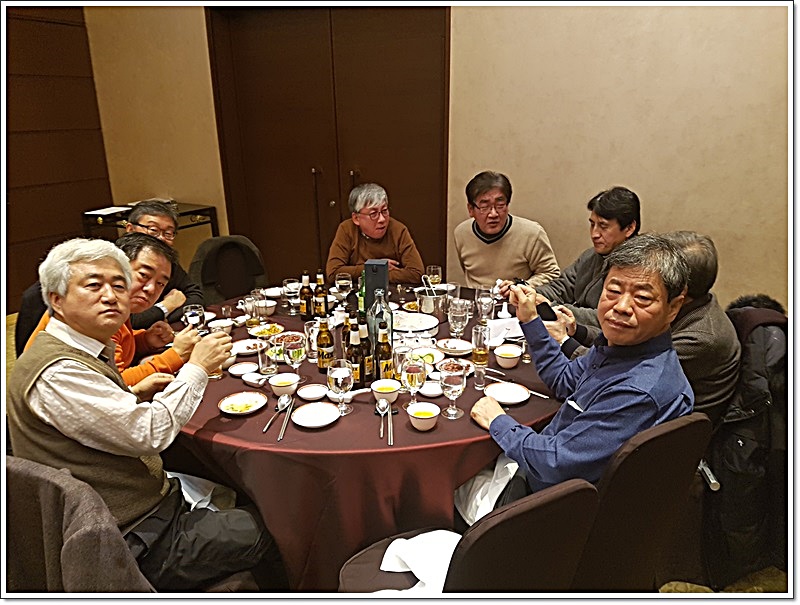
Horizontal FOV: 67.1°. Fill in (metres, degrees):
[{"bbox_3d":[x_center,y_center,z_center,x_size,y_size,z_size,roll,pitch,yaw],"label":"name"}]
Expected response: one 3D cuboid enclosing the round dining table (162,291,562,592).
[{"bbox_3d":[-0.123,0.484,2.413,1.620,0.750,1.620,-1,18,0],"label":"round dining table"}]

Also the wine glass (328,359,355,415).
[{"bbox_3d":[-0.166,0.240,1.707,0.075,0.158,0.075,-1,18,0],"label":"wine glass"}]

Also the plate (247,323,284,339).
[{"bbox_3d":[-0.509,0.114,2.299,0.143,0.030,0.143,-1,18,0],"label":"plate"}]

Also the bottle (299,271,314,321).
[{"bbox_3d":[-0.384,-0.034,2.466,0.058,0.206,0.058,-1,18,0],"label":"bottle"}]

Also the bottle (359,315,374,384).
[{"bbox_3d":[-0.105,0.146,1.902,0.058,0.212,0.058,-1,18,0],"label":"bottle"}]

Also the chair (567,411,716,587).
[{"bbox_3d":[0.416,0.645,1.687,0.470,0.890,0.580,-12,21,-30],"label":"chair"}]

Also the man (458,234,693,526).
[{"bbox_3d":[0.424,0.476,1.620,0.730,1.310,0.530,11,21,31],"label":"man"}]

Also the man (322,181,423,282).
[{"bbox_3d":[-0.120,-0.015,3.175,0.540,1.220,0.720,-1,18,-3],"label":"man"}]

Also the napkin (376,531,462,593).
[{"bbox_3d":[0.067,0.700,1.547,0.260,0.070,0.290,-1,18,0],"label":"napkin"}]

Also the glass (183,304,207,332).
[{"bbox_3d":[-0.830,0.089,2.414,0.081,0.152,0.081,-1,17,0],"label":"glass"}]

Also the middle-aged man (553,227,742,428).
[{"bbox_3d":[0.806,0.330,2.191,0.650,1.250,0.540,4,18,16],"label":"middle-aged man"}]

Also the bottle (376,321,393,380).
[{"bbox_3d":[-0.050,0.166,1.995,0.060,0.218,0.060,-1,18,0],"label":"bottle"}]

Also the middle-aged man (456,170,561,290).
[{"bbox_3d":[0.509,-0.022,3.099,0.540,1.270,0.720,8,20,24],"label":"middle-aged man"}]

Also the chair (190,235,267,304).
[{"bbox_3d":[-0.783,0.155,3.241,0.460,0.960,0.580,-12,22,-31],"label":"chair"}]

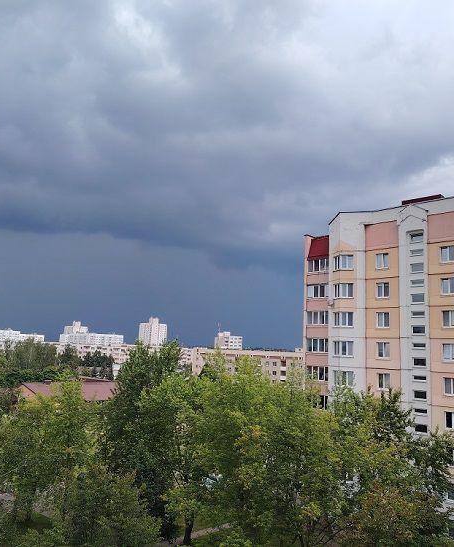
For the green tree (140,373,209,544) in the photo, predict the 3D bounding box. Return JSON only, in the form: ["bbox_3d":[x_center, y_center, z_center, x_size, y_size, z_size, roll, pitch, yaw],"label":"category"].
[{"bbox_3d":[-4.487,15.605,43.365,5.820,13.970,5.820,2,-8,0],"label":"green tree"}]

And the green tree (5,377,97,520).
[{"bbox_3d":[-16.572,16.438,47.290,8.780,12.590,8.780,2,-8,0],"label":"green tree"}]

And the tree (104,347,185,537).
[{"bbox_3d":[-7.399,14.455,45.557,7.190,16.670,7.190,2,-8,0],"label":"tree"}]

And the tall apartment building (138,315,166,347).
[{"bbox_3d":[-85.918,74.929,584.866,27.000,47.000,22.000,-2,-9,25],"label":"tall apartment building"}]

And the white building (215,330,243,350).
[{"bbox_3d":[0.870,60.432,393.406,18.000,28.500,13.500,6,-9,-27],"label":"white building"}]

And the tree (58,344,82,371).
[{"bbox_3d":[-62.550,36.001,201.583,9.580,15.260,9.580,2,-8,0],"label":"tree"}]

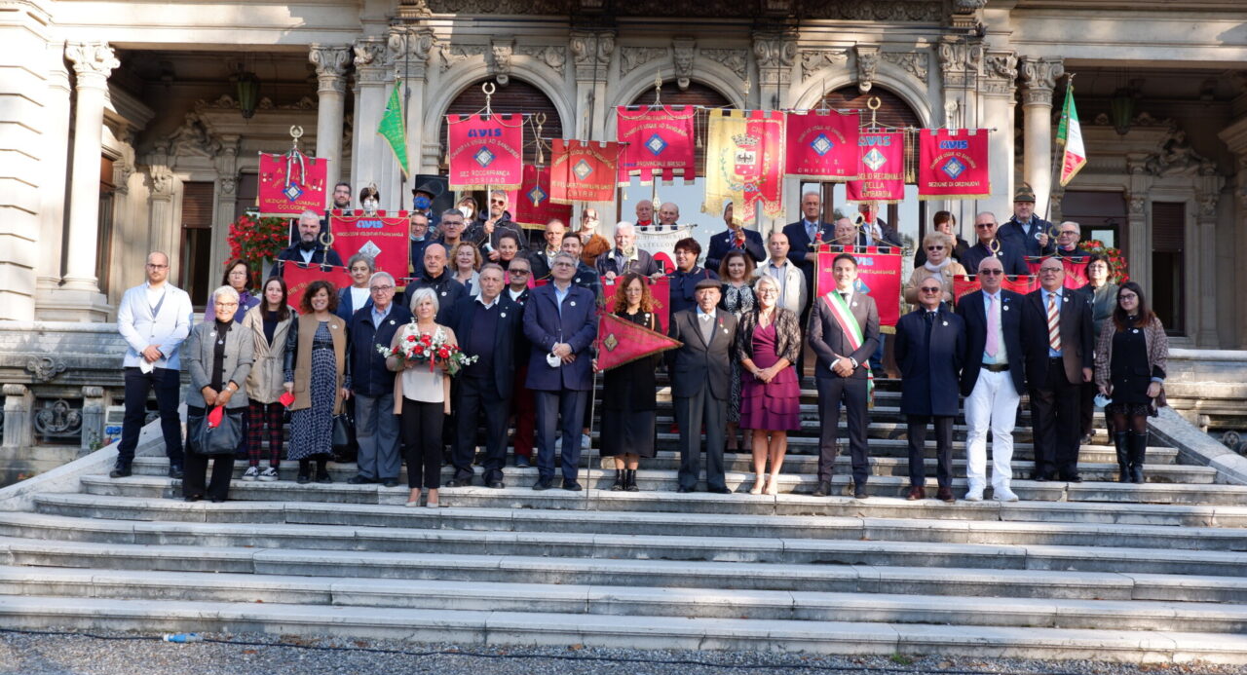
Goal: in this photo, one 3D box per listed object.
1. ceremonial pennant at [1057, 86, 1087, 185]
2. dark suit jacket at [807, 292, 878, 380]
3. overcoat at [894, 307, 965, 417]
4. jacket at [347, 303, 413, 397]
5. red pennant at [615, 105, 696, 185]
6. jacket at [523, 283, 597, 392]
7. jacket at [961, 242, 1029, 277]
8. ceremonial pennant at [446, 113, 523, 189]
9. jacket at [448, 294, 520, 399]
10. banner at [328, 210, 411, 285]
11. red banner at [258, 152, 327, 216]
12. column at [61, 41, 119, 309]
[{"bbox_3d":[4.238,-1.928,11.803,0.300,0.990,0.200,1,-4,11],"label":"ceremonial pennant"},{"bbox_3d":[1.692,-0.015,9.603,0.560,0.700,0.340,1,-4,7],"label":"dark suit jacket"},{"bbox_3d":[2.352,0.187,9.572,0.560,0.880,0.350,1,-4,8],"label":"overcoat"},{"bbox_3d":[-1.858,0.096,9.567,0.526,0.734,0.340,2,-4,-5],"label":"jacket"},{"bbox_3d":[0.328,-1.926,12.513,0.790,0.840,0.080,1,-4,2],"label":"red pennant"},{"bbox_3d":[-0.486,-0.001,9.490,0.564,0.832,0.350,2,-4,-1],"label":"jacket"},{"bbox_3d":[3.201,-0.526,10.742,0.584,0.700,0.340,1,-4,9],"label":"jacket"},{"bbox_3d":[-1.331,-1.787,12.038,0.760,0.740,0.060,2,-4,0],"label":"ceremonial pennant"},{"bbox_3d":[-1.077,0.076,9.709,0.580,0.820,0.340,2,-4,-2],"label":"jacket"},{"bbox_3d":[-2.367,-0.800,11.628,0.770,0.780,0.080,1,-4,2],"label":"banner"},{"bbox_3d":[-3.163,-1.463,11.920,0.675,0.622,0.080,2,-4,-3],"label":"red banner"},{"bbox_3d":[-7.217,-2.253,16.781,0.560,3.500,0.560,1,-4,2],"label":"column"}]

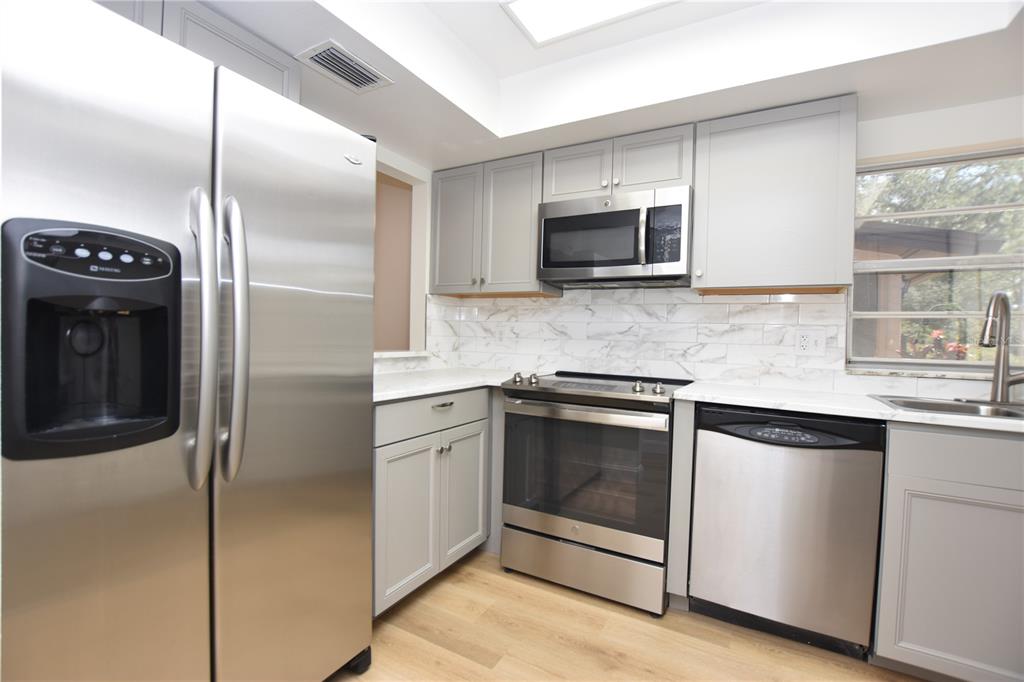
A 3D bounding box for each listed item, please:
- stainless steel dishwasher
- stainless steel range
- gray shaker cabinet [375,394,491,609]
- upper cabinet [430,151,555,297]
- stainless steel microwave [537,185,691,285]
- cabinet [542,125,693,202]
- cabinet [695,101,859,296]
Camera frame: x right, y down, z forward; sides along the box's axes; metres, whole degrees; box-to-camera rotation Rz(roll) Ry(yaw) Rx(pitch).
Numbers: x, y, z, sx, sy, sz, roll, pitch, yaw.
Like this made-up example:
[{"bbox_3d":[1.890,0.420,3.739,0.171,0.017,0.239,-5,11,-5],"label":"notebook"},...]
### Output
[{"bbox_3d":[1.133,0.711,1.824,0.603,0.872,0.600,2,1,29],"label":"stainless steel dishwasher"},{"bbox_3d":[0.448,0.671,2.163,0.754,0.927,0.693,2,1,29],"label":"stainless steel range"},{"bbox_3d":[-0.578,0.653,1.998,0.612,0.856,0.753,2,1,29],"label":"gray shaker cabinet"},{"bbox_3d":[-0.097,-0.673,2.689,0.774,0.778,0.333,2,1,29],"label":"upper cabinet"},{"bbox_3d":[0.567,-0.511,2.287,0.758,0.422,0.400,2,1,29],"label":"stainless steel microwave"},{"bbox_3d":[0.593,-0.874,2.313,0.773,0.325,0.333,2,1,29],"label":"cabinet"},{"bbox_3d":[1.200,-0.626,1.979,0.609,0.778,0.333,2,1,29],"label":"cabinet"}]

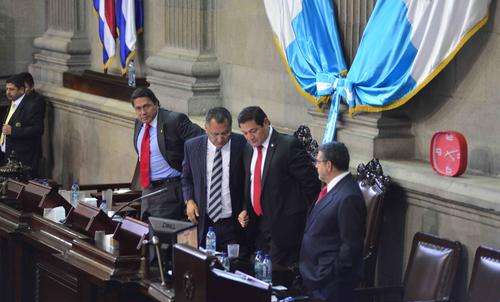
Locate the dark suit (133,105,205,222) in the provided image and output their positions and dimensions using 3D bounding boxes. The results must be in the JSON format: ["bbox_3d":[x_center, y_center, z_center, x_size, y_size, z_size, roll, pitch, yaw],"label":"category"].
[{"bbox_3d":[-0.607,0.421,13.896,0.600,1.450,0.380,4,9,28],"label":"dark suit"}]

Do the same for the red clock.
[{"bbox_3d":[1.400,0.024,13.220,0.080,0.310,0.300,-5,9,-36],"label":"red clock"}]

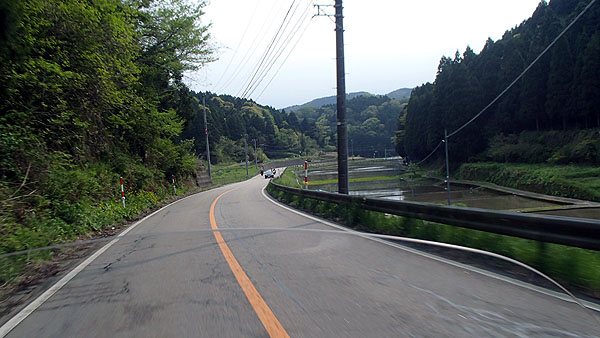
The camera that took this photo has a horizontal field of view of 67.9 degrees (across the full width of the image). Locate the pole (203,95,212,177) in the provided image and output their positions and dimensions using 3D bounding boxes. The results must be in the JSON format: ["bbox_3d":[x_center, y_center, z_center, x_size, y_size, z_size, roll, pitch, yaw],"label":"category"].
[{"bbox_3d":[-10.564,-3.588,51.000,0.320,9.560,0.320,-4,0,0],"label":"pole"}]

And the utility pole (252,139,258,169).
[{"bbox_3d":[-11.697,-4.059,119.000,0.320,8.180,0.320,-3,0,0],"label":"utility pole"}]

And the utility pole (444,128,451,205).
[{"bbox_3d":[12.459,-0.126,37.500,0.180,6.570,0.180,-2,0,0],"label":"utility pole"}]

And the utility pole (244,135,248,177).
[{"bbox_3d":[-10.447,-2.636,88.000,0.320,8.160,0.320,-2,0,0],"label":"utility pole"}]

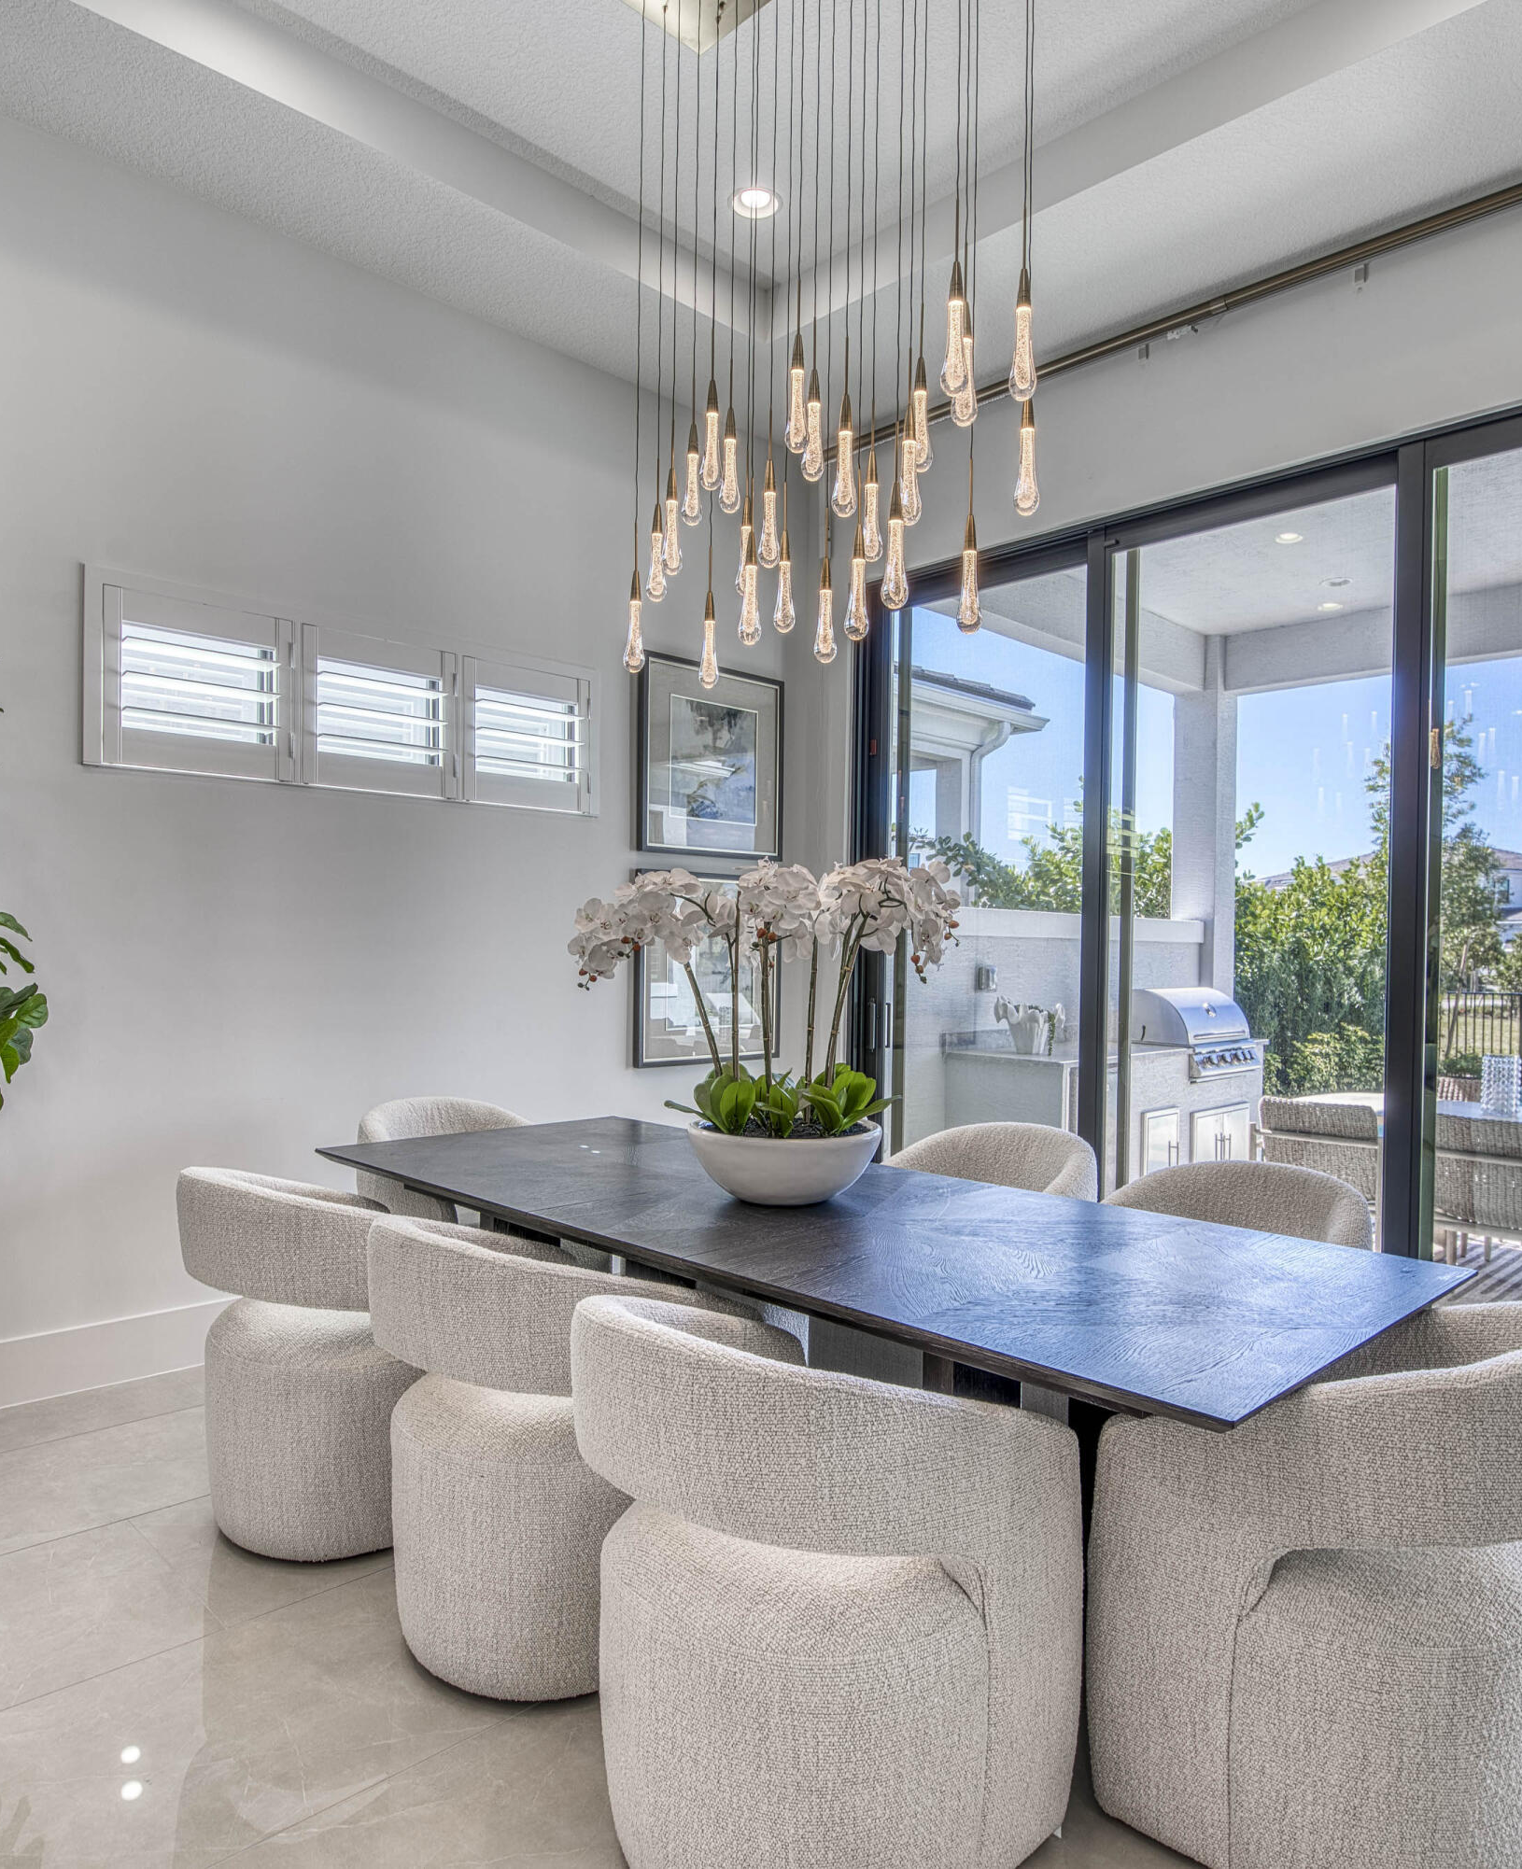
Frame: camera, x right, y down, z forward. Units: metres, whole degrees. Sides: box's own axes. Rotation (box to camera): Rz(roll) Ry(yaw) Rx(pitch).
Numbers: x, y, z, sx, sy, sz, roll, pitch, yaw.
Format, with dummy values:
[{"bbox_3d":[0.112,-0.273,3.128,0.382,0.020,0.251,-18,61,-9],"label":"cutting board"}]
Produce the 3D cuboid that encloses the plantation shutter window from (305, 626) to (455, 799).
[{"bbox_3d":[-1.290,-0.743,3.997,0.560,0.530,0.070,2,-1,-45],"label":"plantation shutter window"}]

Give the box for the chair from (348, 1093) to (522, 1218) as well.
[{"bbox_3d":[-0.990,0.956,3.788,0.690,0.770,0.690,2,-1,-45],"label":"chair"}]

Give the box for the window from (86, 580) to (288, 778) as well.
[{"bbox_3d":[-1.729,-0.755,3.563,0.600,0.540,0.070,2,-1,-45],"label":"window"}]

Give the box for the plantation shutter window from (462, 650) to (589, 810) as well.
[{"bbox_3d":[-0.873,-0.732,4.411,0.575,0.530,0.070,2,-1,-45],"label":"plantation shutter window"}]

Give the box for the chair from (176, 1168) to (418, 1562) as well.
[{"bbox_3d":[-0.967,0.950,2.812,0.690,0.770,0.690,2,-1,-45],"label":"chair"}]

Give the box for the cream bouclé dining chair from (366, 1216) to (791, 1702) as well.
[{"bbox_3d":[-0.403,0.958,2.371,0.690,0.770,0.690,2,-1,-45],"label":"cream bouclé dining chair"}]

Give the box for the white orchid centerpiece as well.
[{"bbox_3d":[0.012,0.140,2.610,0.860,0.630,0.620,1,0,0],"label":"white orchid centerpiece"}]

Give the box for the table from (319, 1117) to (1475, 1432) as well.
[{"bbox_3d":[0.054,0.974,2.599,2.430,0.760,0.990,1,-1,44],"label":"table"}]

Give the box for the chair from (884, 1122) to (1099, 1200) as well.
[{"bbox_3d":[0.620,0.986,3.441,0.690,0.770,0.690,2,-1,-45],"label":"chair"}]

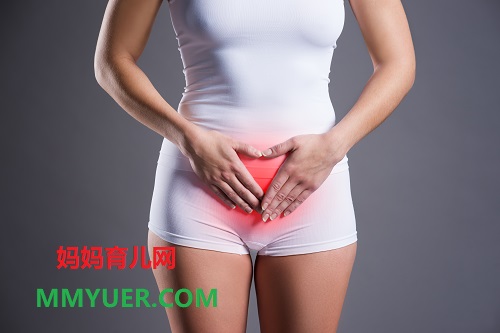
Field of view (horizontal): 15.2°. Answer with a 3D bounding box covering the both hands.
[{"bbox_3d":[0.020,0.011,3.050,0.265,0.152,0.110,0,2,0],"label":"both hands"}]

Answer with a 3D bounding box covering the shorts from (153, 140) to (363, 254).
[{"bbox_3d":[0.004,0.053,3.200,0.360,0.200,0.230,0,5,0],"label":"shorts"}]

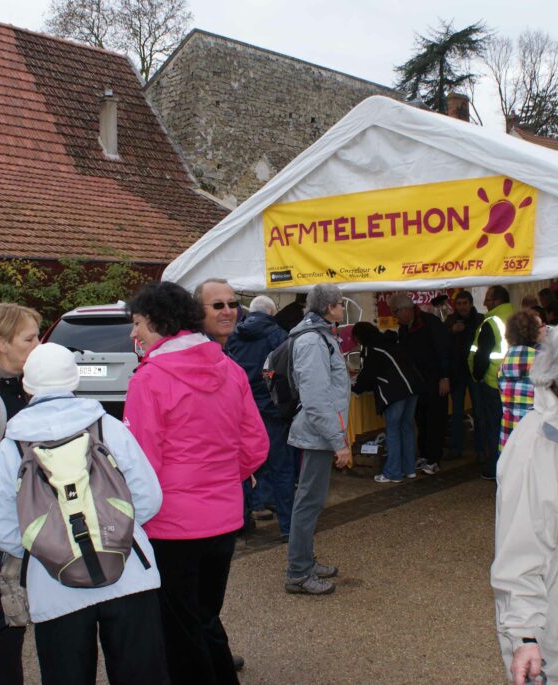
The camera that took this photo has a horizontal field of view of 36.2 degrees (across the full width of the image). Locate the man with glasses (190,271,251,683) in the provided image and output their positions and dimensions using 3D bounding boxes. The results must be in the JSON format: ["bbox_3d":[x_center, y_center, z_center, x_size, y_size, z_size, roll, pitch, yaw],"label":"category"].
[{"bbox_3d":[-0.250,0.599,3.740,0.520,1.740,0.360,-3,3,-33],"label":"man with glasses"}]

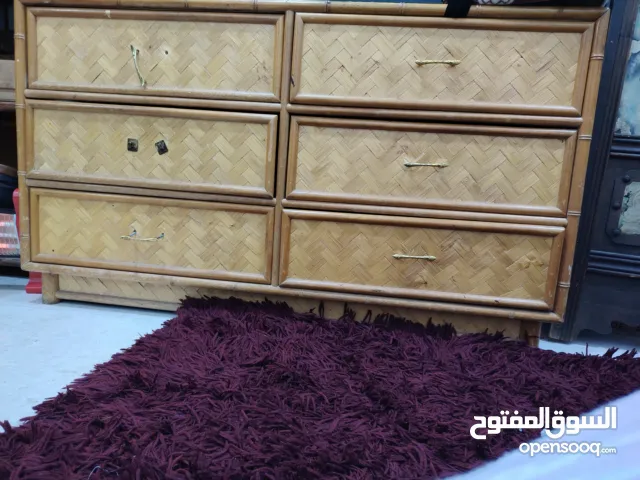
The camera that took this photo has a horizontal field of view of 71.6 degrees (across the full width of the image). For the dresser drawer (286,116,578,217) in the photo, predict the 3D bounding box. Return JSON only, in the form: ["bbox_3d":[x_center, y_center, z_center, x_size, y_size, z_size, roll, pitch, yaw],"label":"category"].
[{"bbox_3d":[0.272,-0.203,1.243,0.660,0.197,0.400,5,8,6],"label":"dresser drawer"}]

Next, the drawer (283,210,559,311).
[{"bbox_3d":[0.256,0.021,1.263,0.660,0.197,0.400,5,8,6],"label":"drawer"}]

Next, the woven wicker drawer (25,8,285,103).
[{"bbox_3d":[-0.394,-0.480,1.276,0.660,0.197,0.400,5,8,6],"label":"woven wicker drawer"}]

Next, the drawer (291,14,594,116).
[{"bbox_3d":[0.286,-0.425,1.201,0.660,0.197,0.400,5,8,6],"label":"drawer"}]

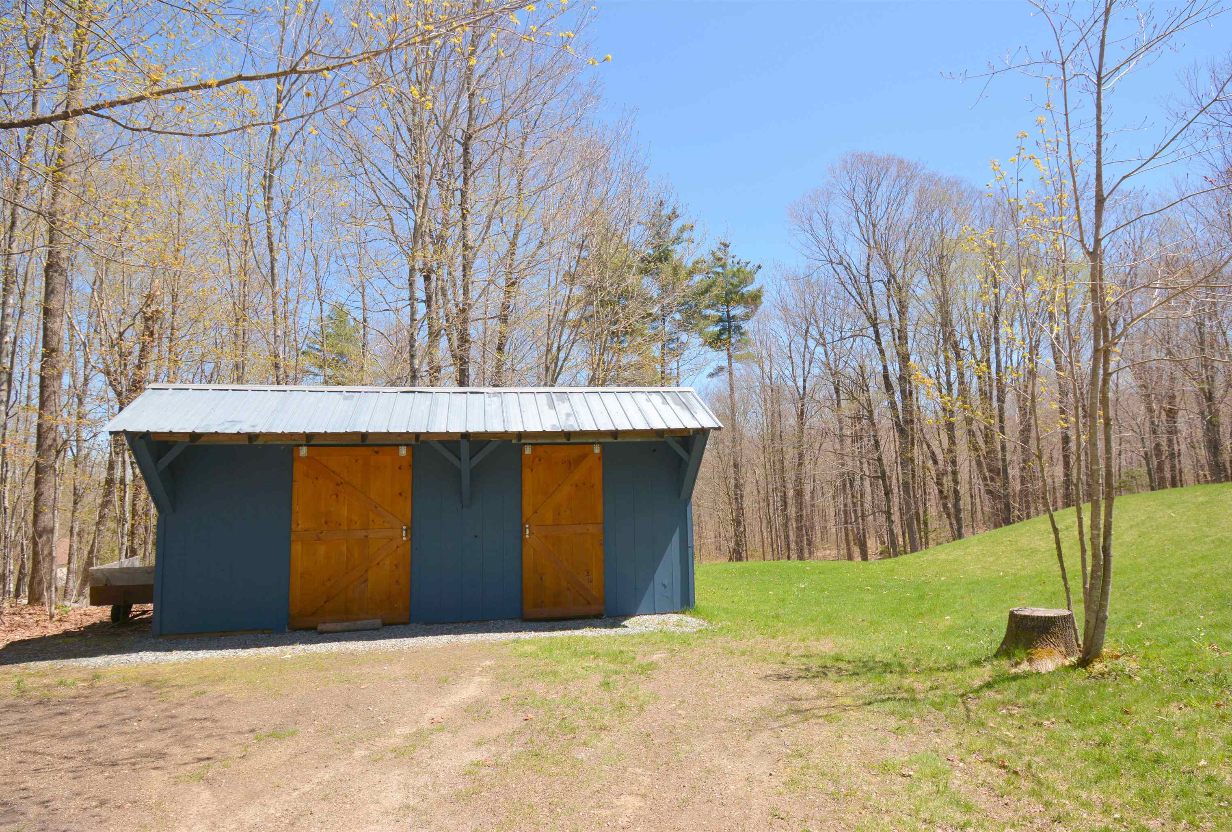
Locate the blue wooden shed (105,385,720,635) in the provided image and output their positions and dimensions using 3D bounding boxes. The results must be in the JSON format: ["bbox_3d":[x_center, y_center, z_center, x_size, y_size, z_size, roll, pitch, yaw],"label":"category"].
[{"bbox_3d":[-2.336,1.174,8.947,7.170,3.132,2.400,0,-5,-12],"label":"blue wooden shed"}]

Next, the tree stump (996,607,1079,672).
[{"bbox_3d":[3.678,1.908,5.768,0.680,0.410,0.680,-1,-5,0],"label":"tree stump"}]

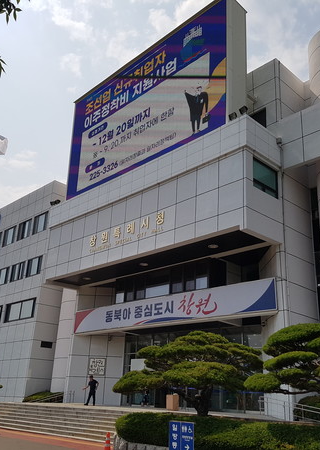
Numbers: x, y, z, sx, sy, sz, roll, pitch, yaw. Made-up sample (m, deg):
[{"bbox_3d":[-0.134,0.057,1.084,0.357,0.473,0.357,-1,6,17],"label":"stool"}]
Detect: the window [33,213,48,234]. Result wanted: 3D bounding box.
[{"bbox_3d":[-10.204,-0.103,38.577,0.150,1.630,2.200,22,-28,-40],"label":"window"}]

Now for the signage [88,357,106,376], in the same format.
[{"bbox_3d":[-4.430,10.066,31.948,1.234,1.183,0.080,2,-21,1],"label":"signage"}]

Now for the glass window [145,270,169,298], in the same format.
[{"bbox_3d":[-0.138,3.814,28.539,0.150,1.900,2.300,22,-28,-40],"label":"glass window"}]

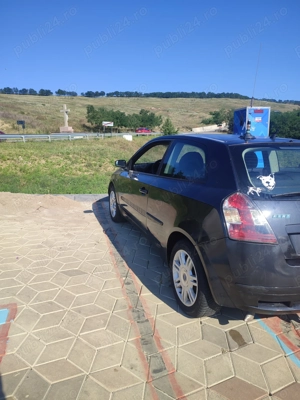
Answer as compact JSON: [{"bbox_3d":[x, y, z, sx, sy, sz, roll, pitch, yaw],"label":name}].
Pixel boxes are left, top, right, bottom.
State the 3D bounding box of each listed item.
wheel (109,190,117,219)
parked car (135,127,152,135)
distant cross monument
[{"bbox_3d":[-0.532,0.069,4.553,0.190,0.440,0.440,-4,13,-20],"label":"wheel"},{"bbox_3d":[-1.420,-15.709,63.500,1.750,1.500,4.200,7,14,26],"label":"parked car"},{"bbox_3d":[-16.979,-16.670,57.000,2.400,5.650,1.400,8,14,29],"label":"distant cross monument"}]

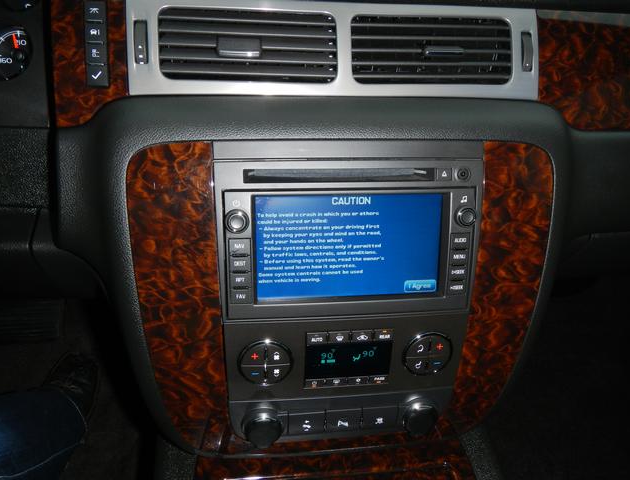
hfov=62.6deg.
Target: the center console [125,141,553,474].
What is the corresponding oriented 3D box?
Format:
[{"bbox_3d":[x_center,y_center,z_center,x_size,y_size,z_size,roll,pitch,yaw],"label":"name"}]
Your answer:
[{"bbox_3d":[0.023,0.059,0.432,0.322,0.275,0.115,-1,13,-5],"label":"center console"}]

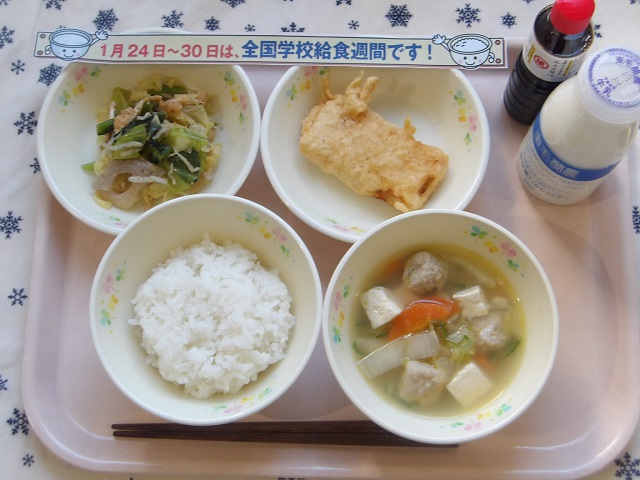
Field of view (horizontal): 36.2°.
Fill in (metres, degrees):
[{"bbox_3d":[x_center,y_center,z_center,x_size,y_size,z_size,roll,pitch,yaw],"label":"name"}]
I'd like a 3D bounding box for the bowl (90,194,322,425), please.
[{"bbox_3d":[-0.065,0.044,0.584,0.132,0.059,0.132,0,76,0],"label":"bowl"}]

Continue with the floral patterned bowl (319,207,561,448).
[{"bbox_3d":[0.067,0.052,0.583,0.132,0.059,0.132,0,76,0],"label":"floral patterned bowl"}]

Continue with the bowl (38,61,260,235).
[{"bbox_3d":[-0.105,-0.063,0.623,0.138,0.041,0.138,0,76,0],"label":"bowl"}]

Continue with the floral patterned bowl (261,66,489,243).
[{"bbox_3d":[0.034,-0.059,0.618,0.138,0.041,0.138,0,76,0],"label":"floral patterned bowl"}]

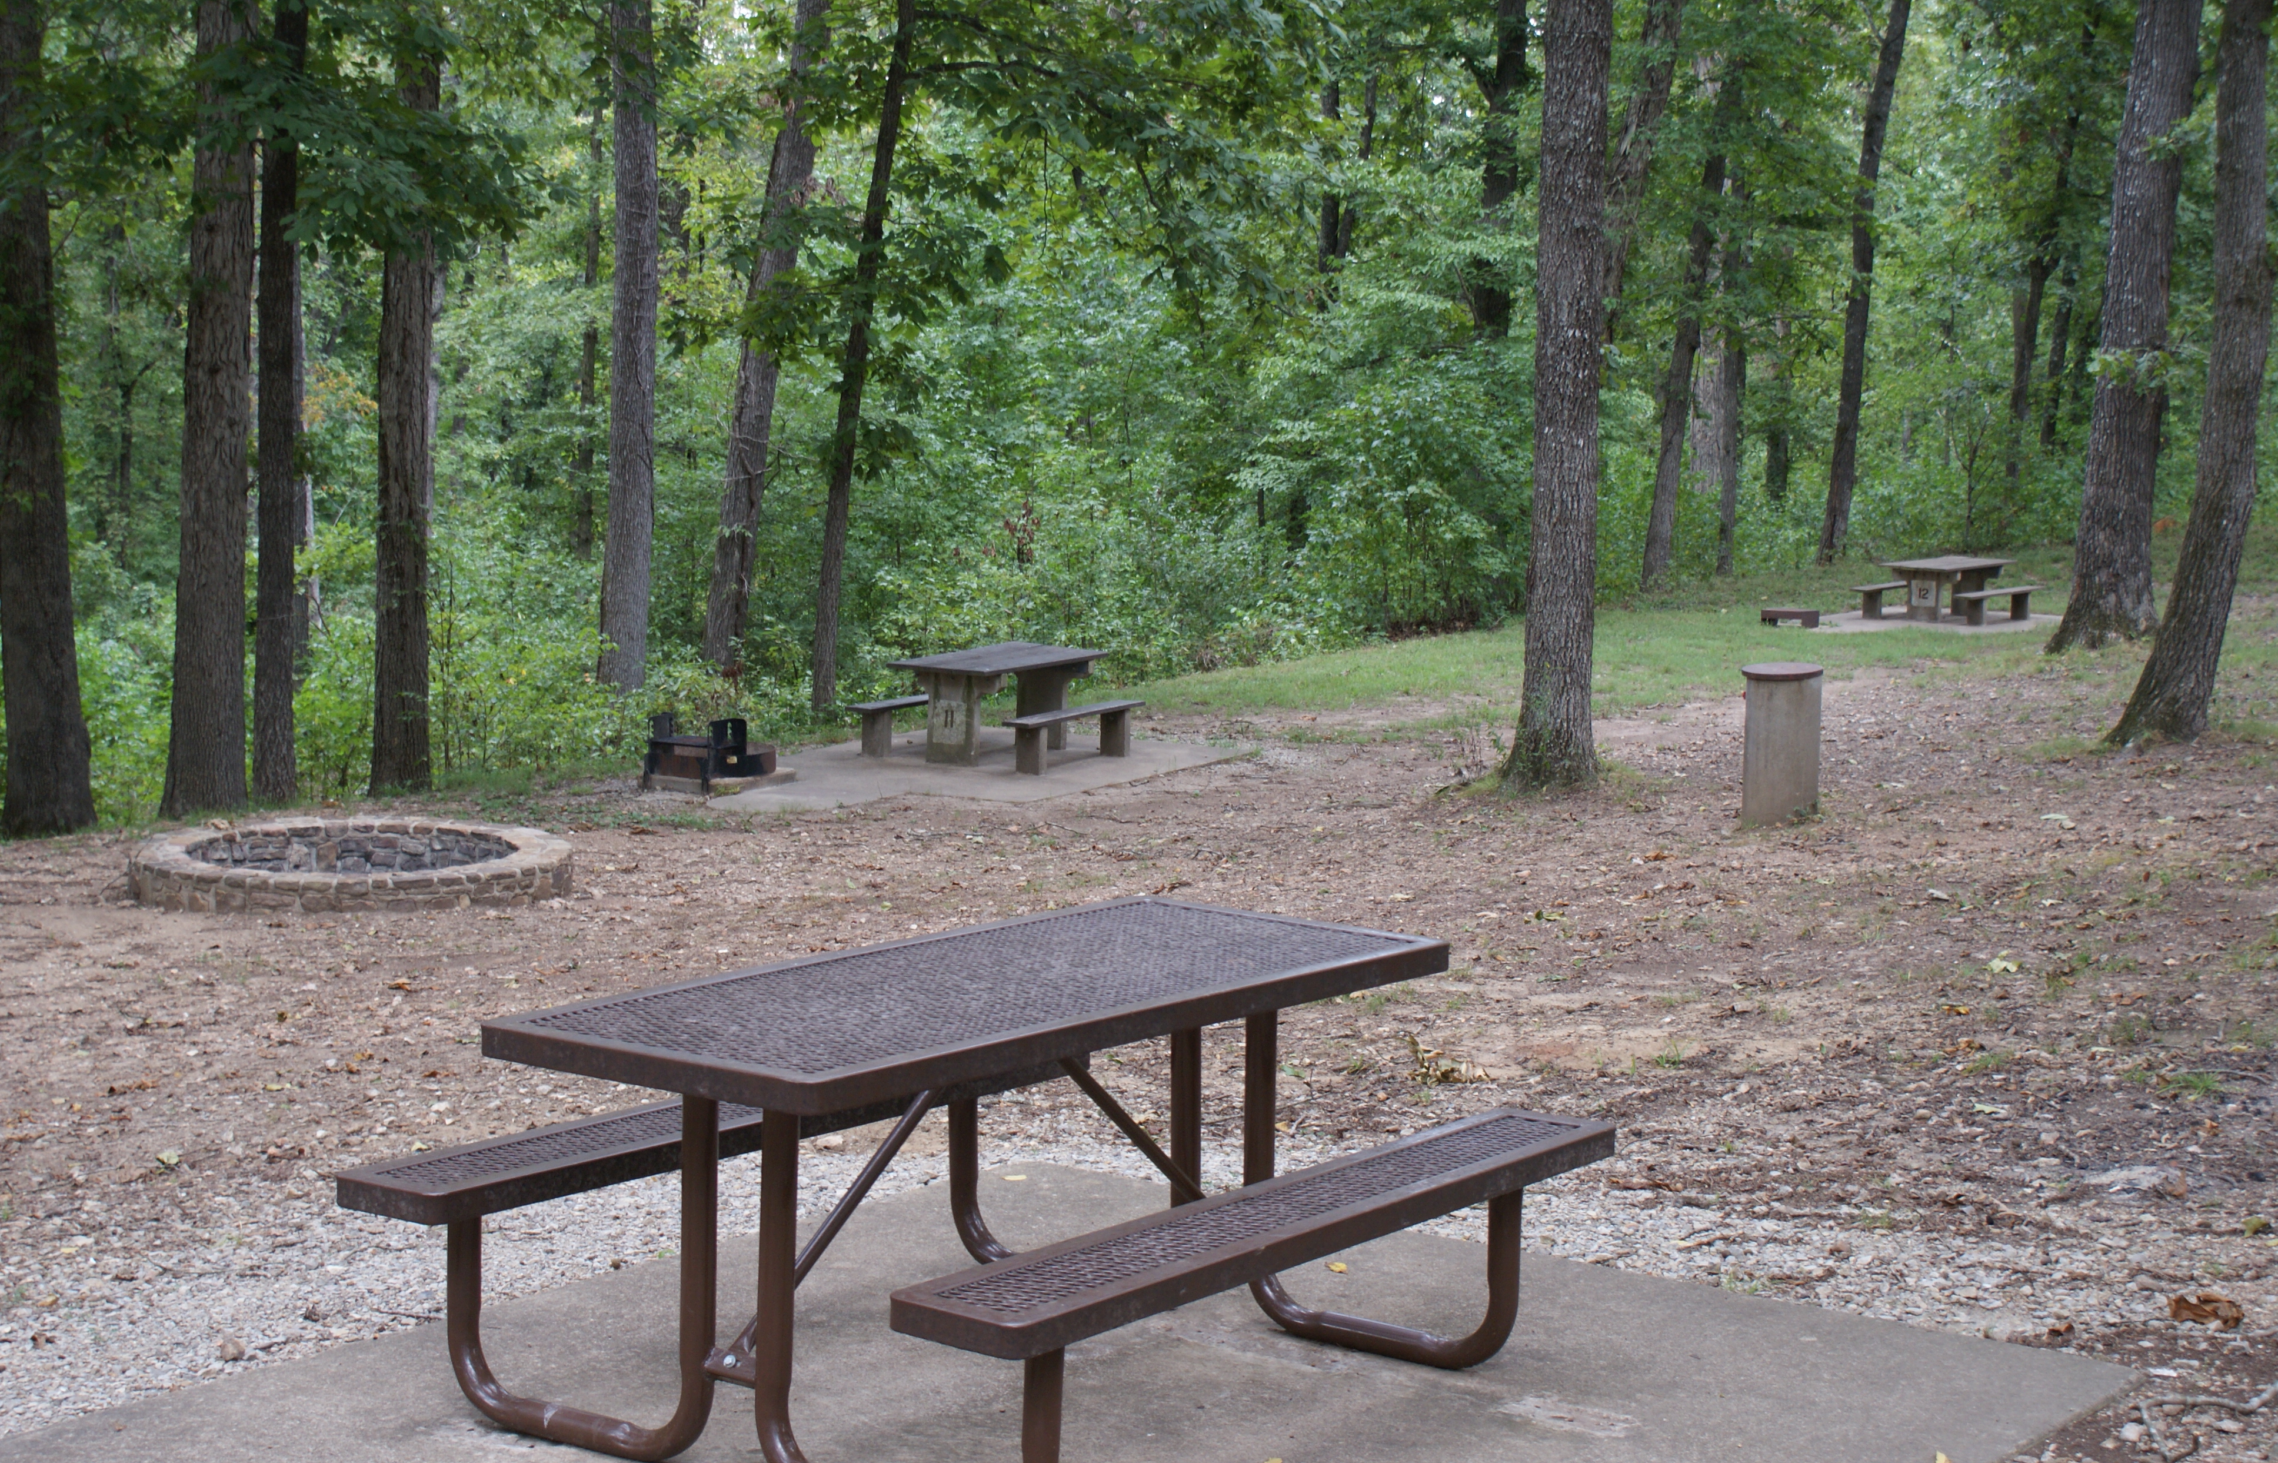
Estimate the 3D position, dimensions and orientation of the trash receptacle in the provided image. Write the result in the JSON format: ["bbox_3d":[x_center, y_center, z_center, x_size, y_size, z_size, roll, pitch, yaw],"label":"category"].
[{"bbox_3d":[3.281,0.064,16.800,0.411,0.811,0.411,1,7,0],"label":"trash receptacle"}]

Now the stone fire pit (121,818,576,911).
[{"bbox_3d":[-3.446,0.570,14.476,1.880,0.152,1.880,1,6,0],"label":"stone fire pit"}]

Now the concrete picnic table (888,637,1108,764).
[{"bbox_3d":[-1.069,-0.204,25.538,0.830,0.770,1.960,4,7,26],"label":"concrete picnic table"}]

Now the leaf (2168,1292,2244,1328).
[{"bbox_3d":[2.202,1.184,6.784,0.125,0.045,0.100,0,6,-6],"label":"leaf"}]

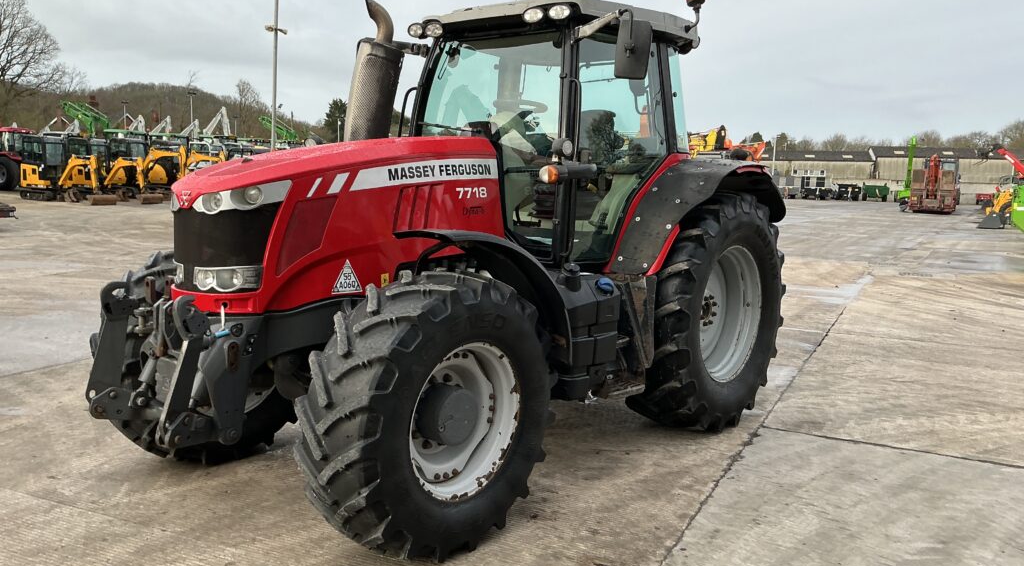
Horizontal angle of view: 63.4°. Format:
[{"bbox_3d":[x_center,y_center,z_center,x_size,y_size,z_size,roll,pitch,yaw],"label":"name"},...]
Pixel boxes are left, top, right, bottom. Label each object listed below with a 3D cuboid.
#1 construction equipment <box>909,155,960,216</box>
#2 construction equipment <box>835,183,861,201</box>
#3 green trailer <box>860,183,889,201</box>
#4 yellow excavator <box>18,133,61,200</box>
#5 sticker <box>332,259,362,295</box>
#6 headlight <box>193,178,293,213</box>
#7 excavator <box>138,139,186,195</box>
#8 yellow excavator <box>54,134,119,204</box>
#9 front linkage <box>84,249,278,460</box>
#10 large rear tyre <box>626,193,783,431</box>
[{"bbox_3d":[22.839,-5.362,44.887,2.450,3.100,5.000,5,9,20],"label":"construction equipment"},{"bbox_3d":[24.069,-6.446,59.072,1.850,1.300,3.200,5,9,19],"label":"construction equipment"},{"bbox_3d":[26.171,-6.448,59.567,1.950,1.300,3.200,3,8,7],"label":"green trailer"},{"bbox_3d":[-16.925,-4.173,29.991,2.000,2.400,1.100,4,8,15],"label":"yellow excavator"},{"bbox_3d":[-0.846,-0.035,4.288,0.008,0.175,0.192,9,11,40],"label":"sticker"},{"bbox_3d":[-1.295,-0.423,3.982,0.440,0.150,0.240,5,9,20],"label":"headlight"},{"bbox_3d":[-13.907,-4.515,33.060,2.600,2.400,1.350,6,9,25],"label":"excavator"},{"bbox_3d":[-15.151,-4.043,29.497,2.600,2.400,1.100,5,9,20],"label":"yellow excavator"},{"bbox_3d":[-1.664,0.321,4.028,0.940,0.740,0.640,9,11,40],"label":"front linkage"},{"bbox_3d":[1.462,0.191,6.308,0.600,1.730,1.760,9,11,40],"label":"large rear tyre"}]

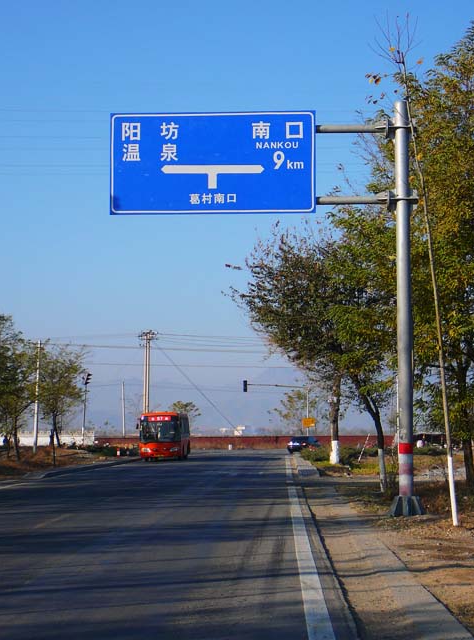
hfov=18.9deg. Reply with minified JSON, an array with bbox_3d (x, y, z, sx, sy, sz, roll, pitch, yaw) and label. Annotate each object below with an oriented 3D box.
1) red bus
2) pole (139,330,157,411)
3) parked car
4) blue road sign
[{"bbox_3d":[-4.377,7.199,88.002,2.500,2.950,8.800,0,-5,1],"label":"red bus"},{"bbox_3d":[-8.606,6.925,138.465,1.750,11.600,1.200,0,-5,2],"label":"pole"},{"bbox_3d":[5.499,10.092,115.058,1.750,1.450,4.500,-2,-5,20],"label":"parked car"},{"bbox_3d":[-0.464,-3.069,27.850,4.000,2.000,0.100,0,-5,3],"label":"blue road sign"}]

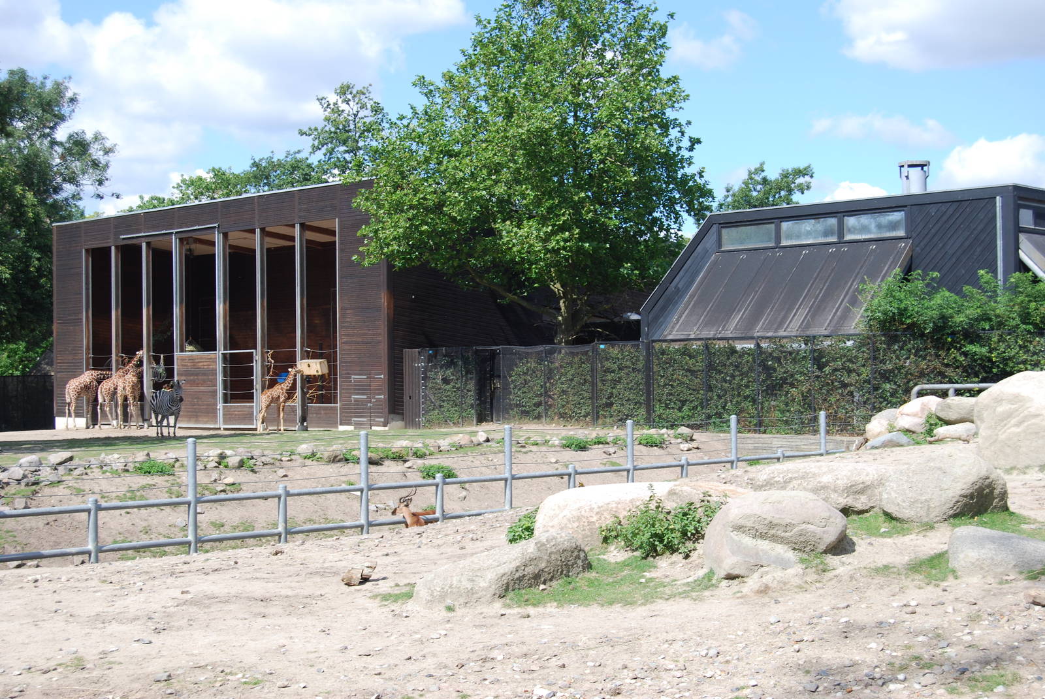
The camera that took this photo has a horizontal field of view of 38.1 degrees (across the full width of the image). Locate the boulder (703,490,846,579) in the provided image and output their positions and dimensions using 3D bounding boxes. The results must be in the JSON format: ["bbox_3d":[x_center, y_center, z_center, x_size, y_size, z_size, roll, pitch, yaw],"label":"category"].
[{"bbox_3d":[2.374,1.726,14.200,1.240,0.780,1.000,-1,-1,0],"label":"boulder"}]

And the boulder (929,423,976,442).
[{"bbox_3d":[7.267,1.391,25.500,0.827,0.331,0.550,-1,-1,16],"label":"boulder"}]

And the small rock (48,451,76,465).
[{"bbox_3d":[-10.886,2.574,35.700,0.630,0.320,0.460,-1,-1,0],"label":"small rock"}]

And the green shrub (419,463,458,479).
[{"bbox_3d":[-1.566,2.261,28.000,0.726,0.318,0.620,-1,-1,-3],"label":"green shrub"}]

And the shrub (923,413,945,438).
[{"bbox_3d":[7.134,1.309,26.200,0.382,0.439,0.380,-1,-1,15],"label":"shrub"}]

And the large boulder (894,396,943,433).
[{"bbox_3d":[7.089,1.159,27.000,0.890,0.686,0.750,-1,-1,15],"label":"large boulder"}]

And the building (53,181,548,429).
[{"bbox_3d":[-8.218,-0.961,51.566,18.250,7.340,6.800,-2,-1,43],"label":"building"}]

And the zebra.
[{"bbox_3d":[-10.188,1.676,43.400,0.550,1.600,1.850,0,-1,-35],"label":"zebra"}]

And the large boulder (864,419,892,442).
[{"bbox_3d":[6.242,1.424,26.500,0.530,0.415,0.500,-1,-1,13],"label":"large boulder"}]

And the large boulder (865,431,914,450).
[{"bbox_3d":[6.125,1.518,25.200,0.780,0.360,0.600,-1,-1,0],"label":"large boulder"}]

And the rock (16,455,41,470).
[{"bbox_3d":[-11.363,2.603,34.800,0.550,0.330,0.440,-1,-1,0],"label":"rock"}]

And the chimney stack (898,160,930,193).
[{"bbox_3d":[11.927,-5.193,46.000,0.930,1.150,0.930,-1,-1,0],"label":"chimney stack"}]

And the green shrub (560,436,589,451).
[{"bbox_3d":[1.279,2.298,37.000,0.720,0.350,0.600,-1,-1,0],"label":"green shrub"}]

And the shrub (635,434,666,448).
[{"bbox_3d":[2.638,1.867,31.000,0.636,0.285,0.520,-1,-1,5],"label":"shrub"}]

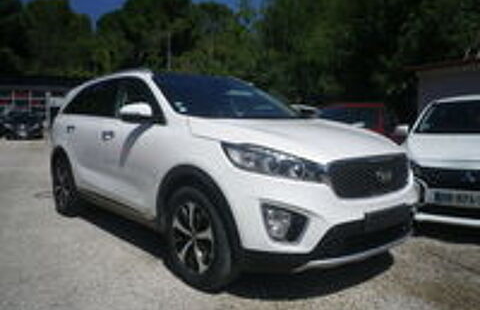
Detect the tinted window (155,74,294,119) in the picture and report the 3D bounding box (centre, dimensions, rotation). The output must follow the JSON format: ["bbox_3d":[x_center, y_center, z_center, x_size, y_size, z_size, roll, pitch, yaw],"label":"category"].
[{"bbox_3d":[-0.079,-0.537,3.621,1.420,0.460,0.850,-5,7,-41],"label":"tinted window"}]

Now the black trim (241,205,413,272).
[{"bbox_3d":[0.827,0.479,2.675,1.750,0.340,0.460,-5,7,-41],"label":"black trim"}]

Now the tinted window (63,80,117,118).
[{"bbox_3d":[-1.636,-0.589,4.237,0.180,0.400,1.300,-5,7,-41],"label":"tinted window"}]

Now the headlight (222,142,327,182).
[{"bbox_3d":[0.203,0.041,2.298,0.450,0.220,0.460,-5,7,-41],"label":"headlight"}]

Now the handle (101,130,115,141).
[{"bbox_3d":[-1.209,-0.178,3.518,0.060,0.070,0.250,-5,7,-41],"label":"handle"}]

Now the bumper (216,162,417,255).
[{"bbox_3d":[0.762,0.292,2.732,1.840,0.570,0.630,-5,7,-41],"label":"bumper"}]

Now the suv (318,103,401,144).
[{"bbox_3d":[2.719,-0.591,10.200,1.800,1.570,4.200,5,8,44],"label":"suv"}]

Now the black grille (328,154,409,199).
[{"bbox_3d":[0.907,0.139,2.551,0.970,0.270,0.150,-5,7,-41],"label":"black grille"}]

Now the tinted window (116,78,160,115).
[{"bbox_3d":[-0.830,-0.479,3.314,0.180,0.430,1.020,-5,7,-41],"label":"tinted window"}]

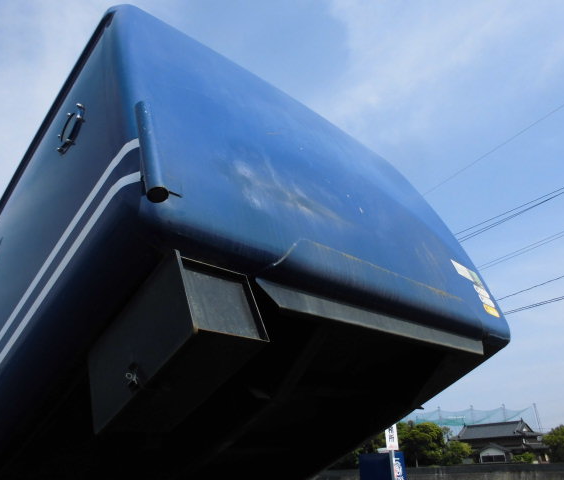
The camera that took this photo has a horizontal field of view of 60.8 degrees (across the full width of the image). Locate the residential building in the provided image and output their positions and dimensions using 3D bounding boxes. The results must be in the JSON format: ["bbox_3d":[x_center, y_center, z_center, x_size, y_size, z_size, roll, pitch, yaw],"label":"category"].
[{"bbox_3d":[37.641,35.228,83.000,9.500,7.328,11.172,19,-32,-36],"label":"residential building"}]

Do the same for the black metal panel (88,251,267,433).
[{"bbox_3d":[-0.253,0.254,1.112,0.195,0.200,0.401,20,-55,-41],"label":"black metal panel"}]

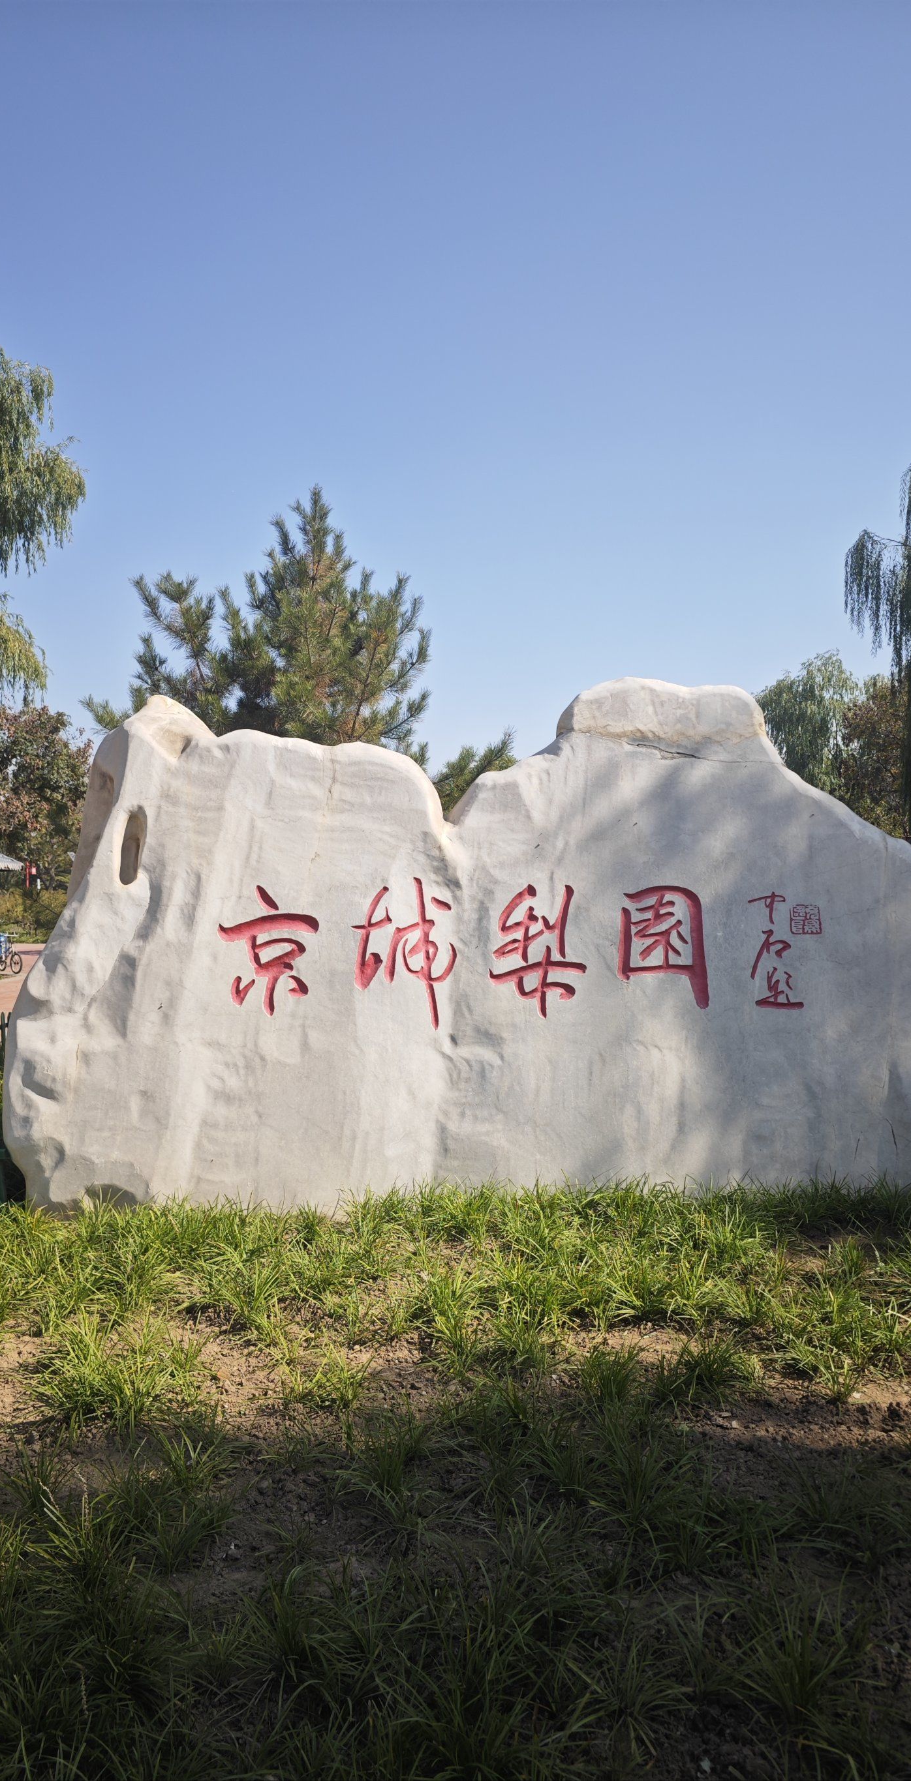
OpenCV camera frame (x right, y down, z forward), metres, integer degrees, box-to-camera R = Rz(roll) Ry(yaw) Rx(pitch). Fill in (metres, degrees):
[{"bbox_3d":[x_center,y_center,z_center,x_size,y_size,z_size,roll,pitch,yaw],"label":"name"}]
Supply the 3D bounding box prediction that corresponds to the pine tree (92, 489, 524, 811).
[{"bbox_3d":[-1.500,-1.150,12.000,4.400,5.800,4.400,0,-1,0],"label":"pine tree"}]

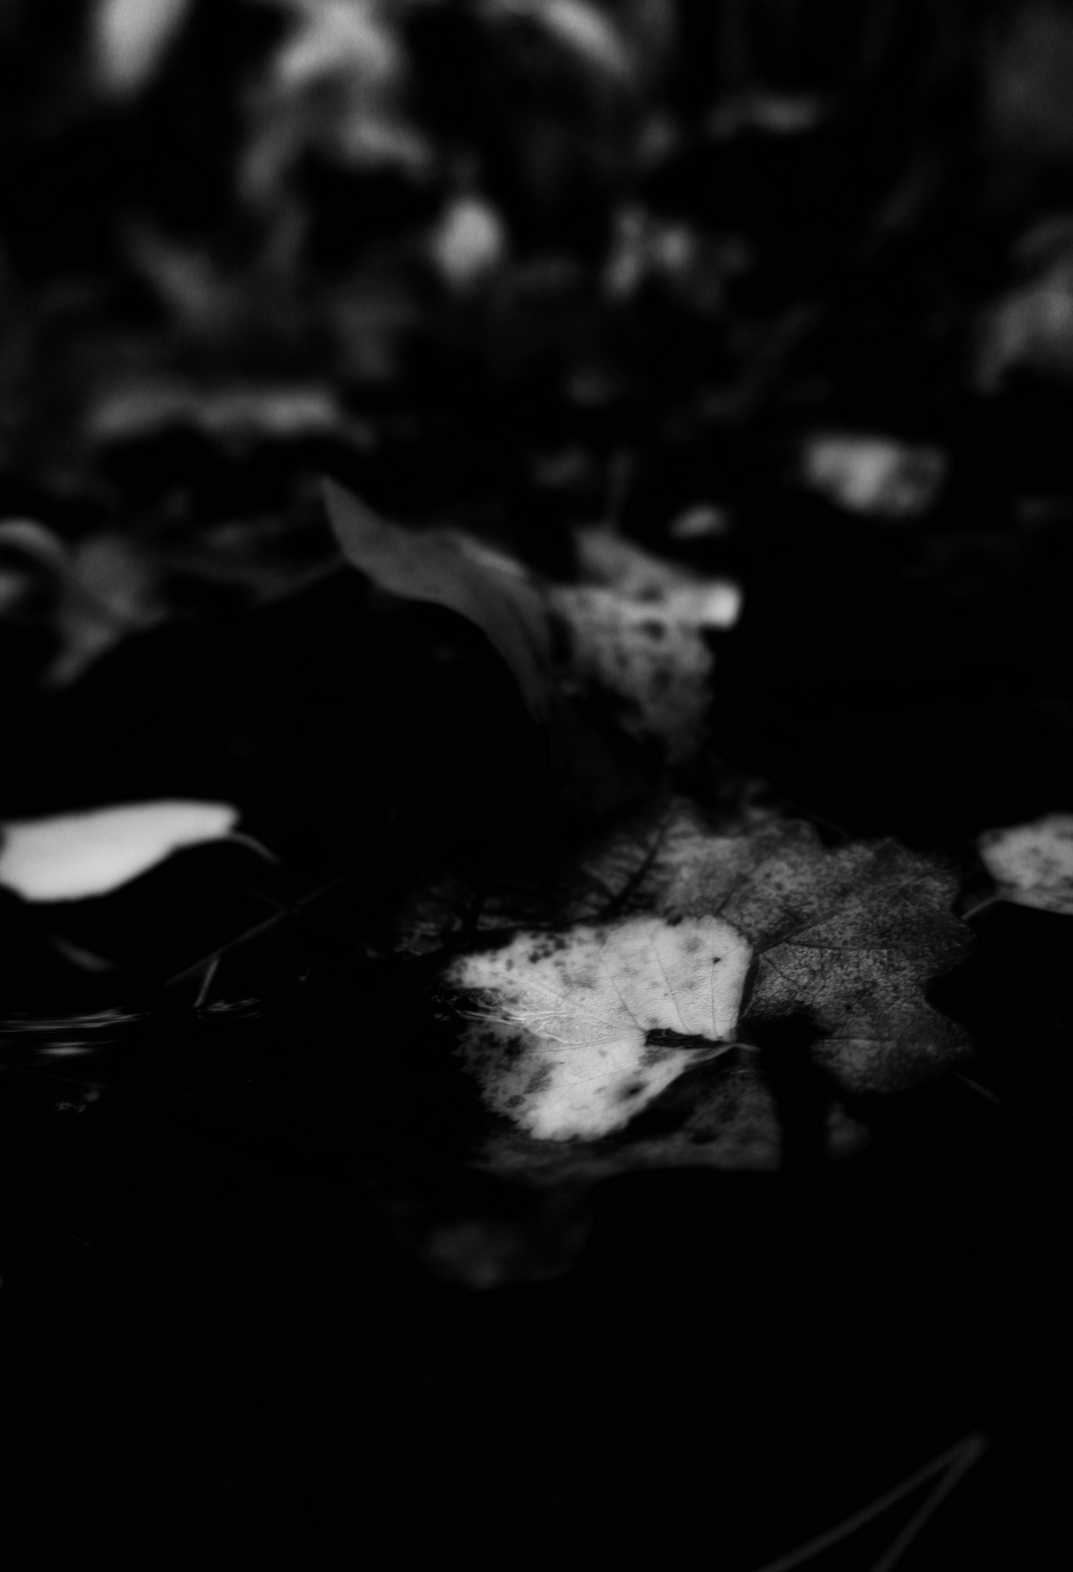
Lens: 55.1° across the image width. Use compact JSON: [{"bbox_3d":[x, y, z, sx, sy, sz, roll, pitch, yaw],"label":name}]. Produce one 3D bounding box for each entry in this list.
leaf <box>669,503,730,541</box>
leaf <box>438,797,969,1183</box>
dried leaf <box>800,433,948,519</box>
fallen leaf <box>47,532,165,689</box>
[{"bbox_3d":[0.097,-0.157,0.610,0.038,0.013,0.030,0,30,0],"label":"leaf"},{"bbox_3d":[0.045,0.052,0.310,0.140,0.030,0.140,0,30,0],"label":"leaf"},{"bbox_3d":[0.216,-0.199,0.660,0.085,0.040,0.060,0,30,0],"label":"dried leaf"},{"bbox_3d":[-0.210,-0.086,0.500,0.050,0.060,0.040,0,30,0],"label":"fallen leaf"}]

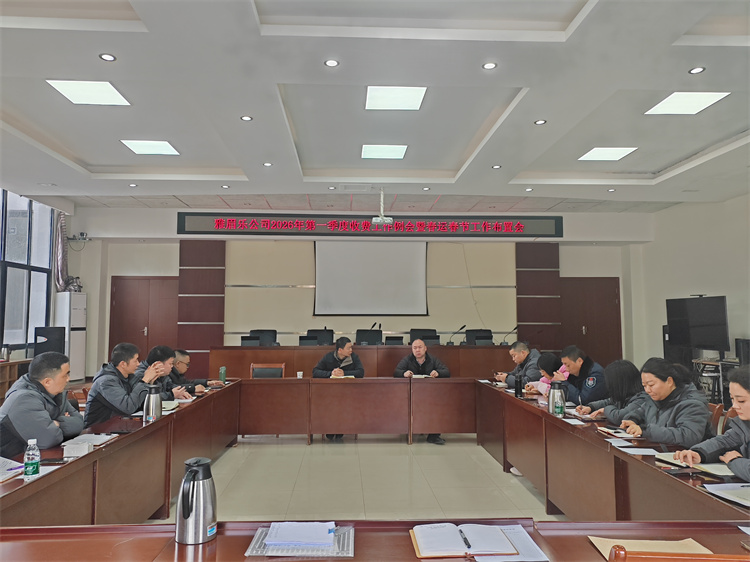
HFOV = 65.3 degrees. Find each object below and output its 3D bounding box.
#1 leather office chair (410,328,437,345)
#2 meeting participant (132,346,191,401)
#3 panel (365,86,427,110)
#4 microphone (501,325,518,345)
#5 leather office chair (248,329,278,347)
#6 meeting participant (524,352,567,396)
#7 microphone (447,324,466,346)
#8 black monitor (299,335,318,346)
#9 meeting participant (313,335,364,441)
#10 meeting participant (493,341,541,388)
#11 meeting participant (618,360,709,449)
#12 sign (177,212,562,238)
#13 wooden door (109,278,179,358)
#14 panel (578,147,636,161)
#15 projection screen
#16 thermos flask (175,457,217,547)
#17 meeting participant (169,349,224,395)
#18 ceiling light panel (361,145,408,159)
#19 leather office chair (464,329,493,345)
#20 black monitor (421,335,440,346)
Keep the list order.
[{"bbox_3d":[0.841,1.355,10.095,0.580,1.030,0.600,0,-4,-3],"label":"leather office chair"},{"bbox_3d":[-2.128,1.231,5.311,0.900,1.200,0.580,0,-4,-2],"label":"meeting participant"},{"bbox_3d":[0.190,-1.813,5.834,0.585,0.040,0.600,0,-4,-3],"label":"panel"},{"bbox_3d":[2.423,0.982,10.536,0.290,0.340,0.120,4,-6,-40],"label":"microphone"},{"bbox_3d":[-2.041,1.461,10.731,0.600,1.100,0.620,0,-4,-3],"label":"leather office chair"},{"bbox_3d":[1.787,1.276,5.839,0.900,1.150,0.560,0,-4,-2],"label":"meeting participant"},{"bbox_3d":[1.384,0.920,9.905,0.330,0.370,0.130,2,-4,-23],"label":"microphone"},{"bbox_3d":[-1.201,1.109,10.596,0.330,0.210,0.060,0,-5,-3],"label":"black monitor"},{"bbox_3d":[-0.473,1.342,7.384,0.660,1.270,0.720,1,-4,-8],"label":"meeting participant"},{"bbox_3d":[1.664,1.263,6.232,0.720,1.270,0.540,0,-4,-5],"label":"meeting participant"},{"bbox_3d":[1.824,1.079,3.443,0.640,1.250,0.550,1,-4,-11],"label":"meeting participant"},{"bbox_3d":[-0.035,-1.061,11.147,7.360,0.410,0.100,0,-4,-3],"label":"sign"},{"bbox_3d":[-4.767,1.024,12.271,1.480,2.170,0.120,0,-4,-3],"label":"wooden door"},{"bbox_3d":[3.048,-1.659,7.679,0.585,0.040,0.600,0,-4,-3],"label":"panel"},{"bbox_3d":[-0.089,-0.069,11.895,2.300,1.580,0.060,0,-4,-3],"label":"projection screen"},{"bbox_3d":[-0.563,0.694,1.862,0.130,0.250,0.162,0,-4,2],"label":"thermos flask"},{"bbox_3d":[-2.090,1.297,5.979,0.880,1.160,0.580,0,-4,-2],"label":"meeting participant"},{"bbox_3d":[0.125,-1.777,8.015,0.600,0.040,0.600,0,-4,-3],"label":"ceiling light panel"},{"bbox_3d":[2.032,1.445,11.113,0.600,1.042,0.620,0,-4,-3],"label":"leather office chair"},{"bbox_3d":[0.996,1.056,10.316,0.330,0.200,0.050,0,-5,-3],"label":"black monitor"}]

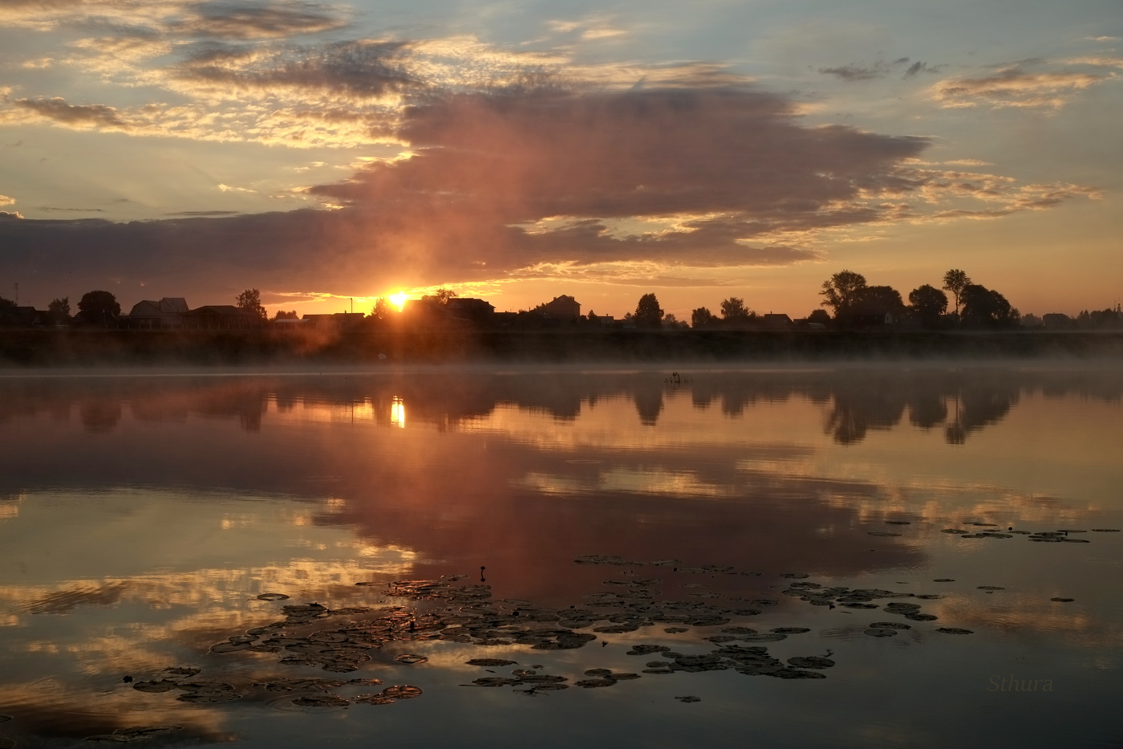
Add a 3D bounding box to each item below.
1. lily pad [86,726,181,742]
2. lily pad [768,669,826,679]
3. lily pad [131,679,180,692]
[{"bbox_3d":[-1.868,1.563,6.414,0.422,0.020,0.236,0,1,0],"label":"lily pad"},{"bbox_3d":[1.216,1.539,7.582,0.304,0.020,0.243,0,1,0],"label":"lily pad"},{"bbox_3d":[-2.035,1.552,7.344,0.233,0.020,0.259,0,1,0],"label":"lily pad"}]

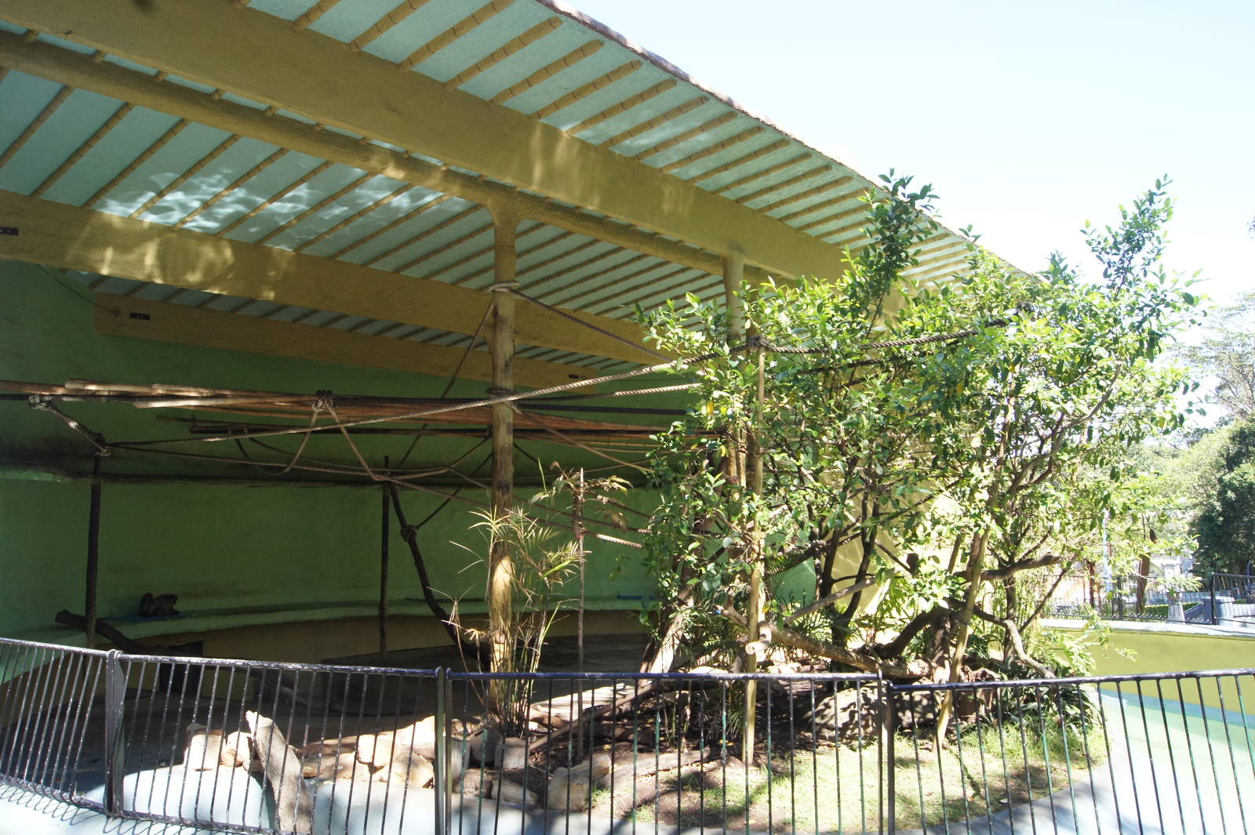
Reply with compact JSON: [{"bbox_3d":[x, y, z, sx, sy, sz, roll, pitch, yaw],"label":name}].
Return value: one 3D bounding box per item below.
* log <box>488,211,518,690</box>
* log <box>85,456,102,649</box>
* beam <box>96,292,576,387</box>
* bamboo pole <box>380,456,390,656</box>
[{"bbox_3d":[-1.207,0.347,9.153,0.200,4.981,0.200,0,-6,0],"label":"log"},{"bbox_3d":[-5.832,1.681,10.289,0.095,2.713,0.095,-6,-8,44],"label":"log"},{"bbox_3d":[-3.494,-0.936,14.072,0.220,0.490,8.178,-6,-8,44],"label":"beam"},{"bbox_3d":[-3.354,1.921,13.087,0.083,2.795,0.083,-6,-8,44],"label":"bamboo pole"}]

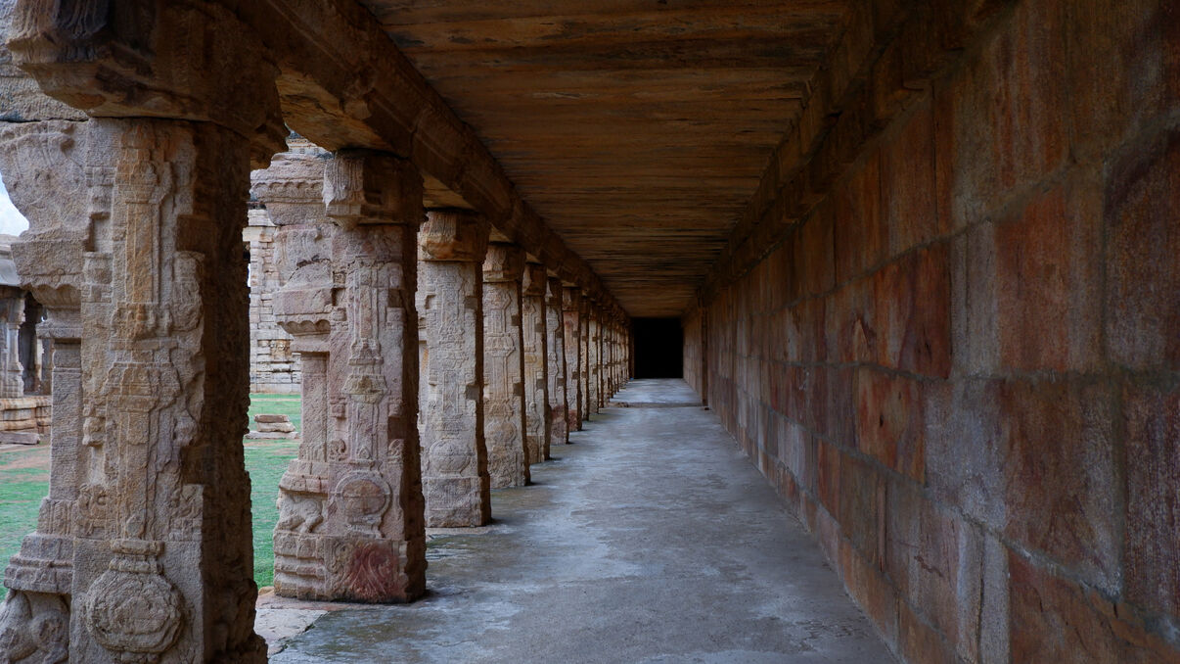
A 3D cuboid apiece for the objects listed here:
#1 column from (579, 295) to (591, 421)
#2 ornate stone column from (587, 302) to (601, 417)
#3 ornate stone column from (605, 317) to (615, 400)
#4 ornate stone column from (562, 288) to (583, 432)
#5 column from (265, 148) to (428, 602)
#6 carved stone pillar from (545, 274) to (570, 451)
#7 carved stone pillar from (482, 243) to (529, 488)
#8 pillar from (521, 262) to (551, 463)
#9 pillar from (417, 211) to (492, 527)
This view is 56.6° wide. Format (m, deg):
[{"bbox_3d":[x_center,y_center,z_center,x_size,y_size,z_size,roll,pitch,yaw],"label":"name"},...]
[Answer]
[{"bbox_3d":[-0.291,0.558,23.635,0.600,2.720,0.550,0,-1,4],"label":"column"},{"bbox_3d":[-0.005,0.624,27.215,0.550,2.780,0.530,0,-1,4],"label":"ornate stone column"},{"bbox_3d":[0.438,0.742,34.732,0.600,2.720,0.550,0,-1,4],"label":"ornate stone column"},{"bbox_3d":[-0.473,0.512,20.860,0.600,2.720,0.550,0,-1,4],"label":"ornate stone column"},{"bbox_3d":[-1.519,0.283,6.997,0.870,2.720,0.550,0,-1,4],"label":"column"},{"bbox_3d":[-0.655,0.467,18.086,0.600,2.720,0.550,0,-1,4],"label":"carved stone pillar"},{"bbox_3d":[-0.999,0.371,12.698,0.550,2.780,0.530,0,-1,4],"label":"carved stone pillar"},{"bbox_3d":[-0.837,0.421,15.312,0.600,2.720,0.550,0,-1,4],"label":"pillar"},{"bbox_3d":[-1.202,0.329,9.763,0.600,2.720,0.550,0,-1,4],"label":"pillar"}]

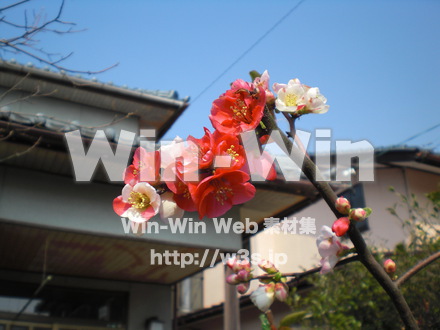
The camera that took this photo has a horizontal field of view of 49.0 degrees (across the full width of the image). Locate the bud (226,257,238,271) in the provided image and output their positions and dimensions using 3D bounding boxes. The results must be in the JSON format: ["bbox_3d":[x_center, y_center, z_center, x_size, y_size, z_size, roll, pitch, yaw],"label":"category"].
[{"bbox_3d":[0.010,0.083,0.405,0.009,0.012,0.009,-25,17,0],"label":"bud"}]

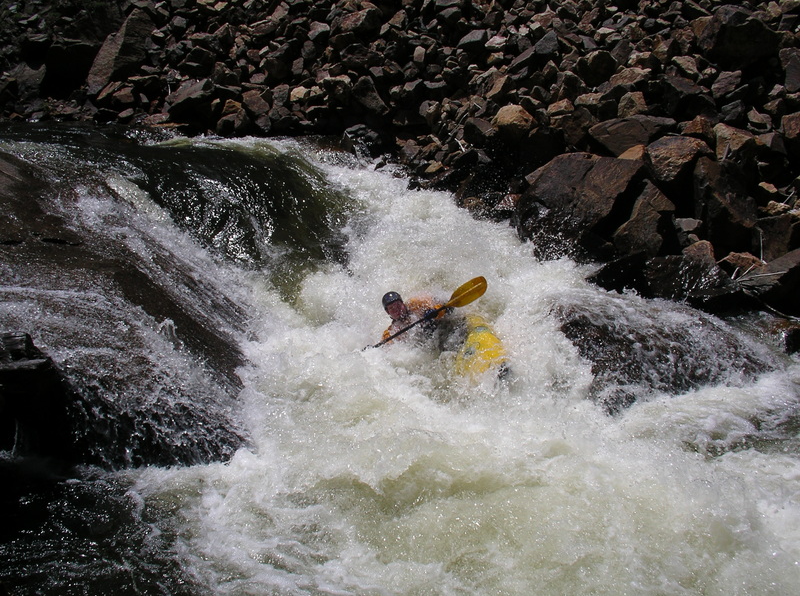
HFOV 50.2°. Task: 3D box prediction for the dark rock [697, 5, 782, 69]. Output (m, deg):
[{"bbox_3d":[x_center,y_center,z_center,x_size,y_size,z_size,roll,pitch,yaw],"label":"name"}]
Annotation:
[{"bbox_3d":[5.128,-3.934,12.900,1.280,0.860,1.000,8,22,22],"label":"dark rock"}]

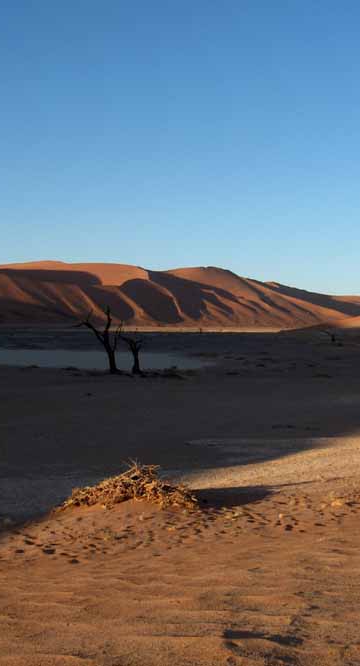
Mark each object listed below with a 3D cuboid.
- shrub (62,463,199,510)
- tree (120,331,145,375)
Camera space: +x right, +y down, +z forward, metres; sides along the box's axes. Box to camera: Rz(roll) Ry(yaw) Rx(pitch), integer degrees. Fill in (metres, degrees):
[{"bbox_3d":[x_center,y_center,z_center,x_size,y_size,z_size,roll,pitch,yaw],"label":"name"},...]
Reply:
[{"bbox_3d":[-0.670,1.980,13.300,1.830,0.540,1.400,0,1,0],"label":"shrub"},{"bbox_3d":[-2.940,1.210,62.000,1.480,2.730,1.300,0,1,0],"label":"tree"}]

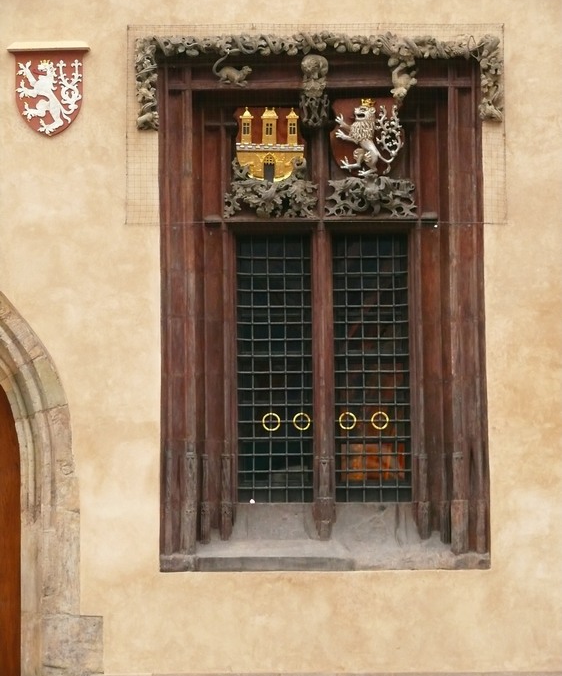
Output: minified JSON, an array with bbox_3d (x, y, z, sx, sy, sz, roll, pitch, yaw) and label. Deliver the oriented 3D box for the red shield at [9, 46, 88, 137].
[{"bbox_3d":[-1.664,-1.775,15.537,0.562,0.653,0.120,-1,-6,1],"label":"red shield"}]

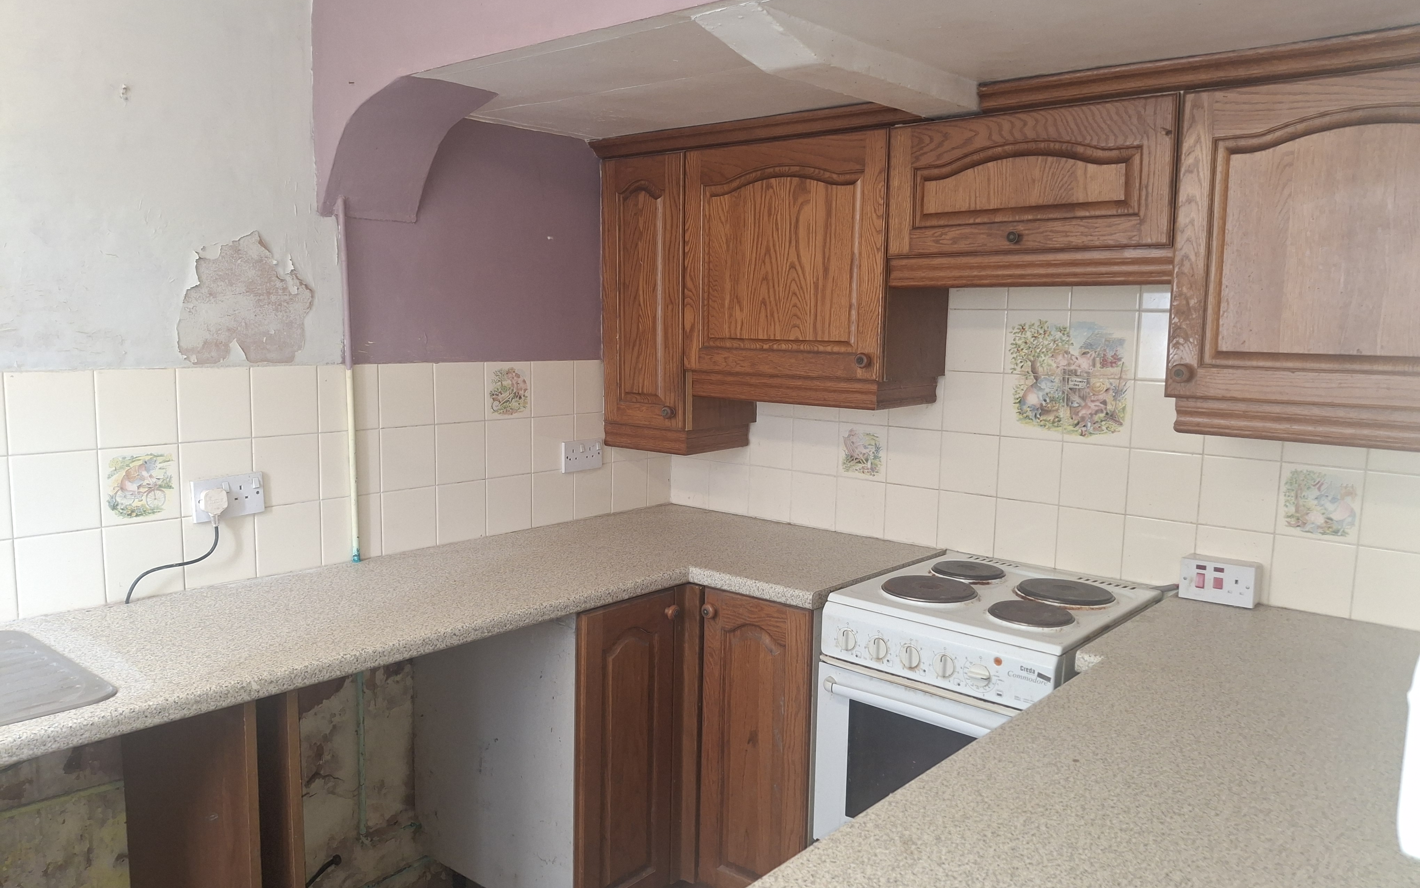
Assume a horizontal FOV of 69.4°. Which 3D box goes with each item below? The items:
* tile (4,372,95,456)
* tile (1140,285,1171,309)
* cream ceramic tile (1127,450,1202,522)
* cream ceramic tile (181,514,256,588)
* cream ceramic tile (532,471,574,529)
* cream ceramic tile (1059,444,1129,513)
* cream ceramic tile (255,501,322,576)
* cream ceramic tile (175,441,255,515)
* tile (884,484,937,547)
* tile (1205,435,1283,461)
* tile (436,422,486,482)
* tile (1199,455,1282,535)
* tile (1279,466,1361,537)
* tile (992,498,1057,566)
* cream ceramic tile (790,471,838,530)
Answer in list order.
[{"bbox_3d":[-1.224,-0.060,1.898,0.008,0.150,0.150,7,9,40],"label":"tile"},{"bbox_3d":[0.999,-0.360,2.186,0.150,0.150,0.010,7,9,39],"label":"tile"},{"bbox_3d":[0.980,0.090,2.210,0.150,0.150,0.008,7,9,40],"label":"cream ceramic tile"},{"bbox_3d":[-1.024,0.217,2.148,0.009,0.148,0.149,7,9,41],"label":"cream ceramic tile"},{"bbox_3d":[-0.434,0.151,2.817,0.008,0.150,0.150,7,9,40],"label":"cream ceramic tile"},{"bbox_3d":[0.865,0.077,2.307,0.150,0.150,0.008,7,9,40],"label":"cream ceramic tile"},{"bbox_3d":[-0.937,0.208,2.287,0.010,0.151,0.151,7,9,40],"label":"cream ceramic tile"},{"bbox_3d":[-1.022,0.068,2.130,0.009,0.149,0.149,7,9,41],"label":"cream ceramic tile"},{"bbox_3d":[0.529,0.187,2.669,0.150,0.150,0.007,7,9,39],"label":"tile"},{"bbox_3d":[1.107,-0.046,2.126,0.150,0.150,0.010,7,9,39],"label":"tile"},{"bbox_3d":[-0.637,0.022,2.613,0.010,0.151,0.151,7,9,40],"label":"tile"},{"bbox_3d":[1.116,0.106,2.166,0.150,0.150,0.007,7,9,39],"label":"tile"},{"bbox_3d":[1.233,0.120,2.069,0.150,0.150,0.007,7,9,39],"label":"tile"},{"bbox_3d":[0.746,0.210,2.422,0.150,0.147,0.008,7,9,40],"label":"tile"},{"bbox_3d":[0.289,0.157,2.822,0.149,0.147,0.009,7,9,39],"label":"cream ceramic tile"}]

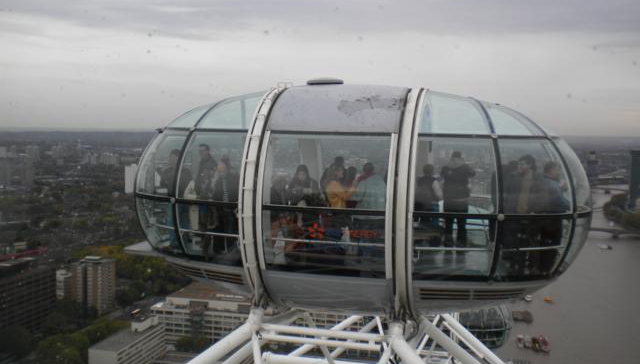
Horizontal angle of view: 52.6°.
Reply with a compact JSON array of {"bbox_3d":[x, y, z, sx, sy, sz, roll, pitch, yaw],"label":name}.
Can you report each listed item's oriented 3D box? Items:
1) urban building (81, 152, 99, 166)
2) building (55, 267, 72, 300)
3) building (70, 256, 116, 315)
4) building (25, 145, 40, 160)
[{"bbox_3d":[-798.187,-77.914,2240.810,58.000,51.000,28.000,-1,5,-15],"label":"urban building"},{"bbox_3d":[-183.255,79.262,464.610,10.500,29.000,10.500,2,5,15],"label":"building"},{"bbox_3d":[-164.439,74.194,470.194,24.500,38.500,19.000,2,5,15],"label":"building"},{"bbox_3d":[-1075.053,-108.440,2419.711,58.000,66.000,28.000,2,5,15],"label":"building"}]

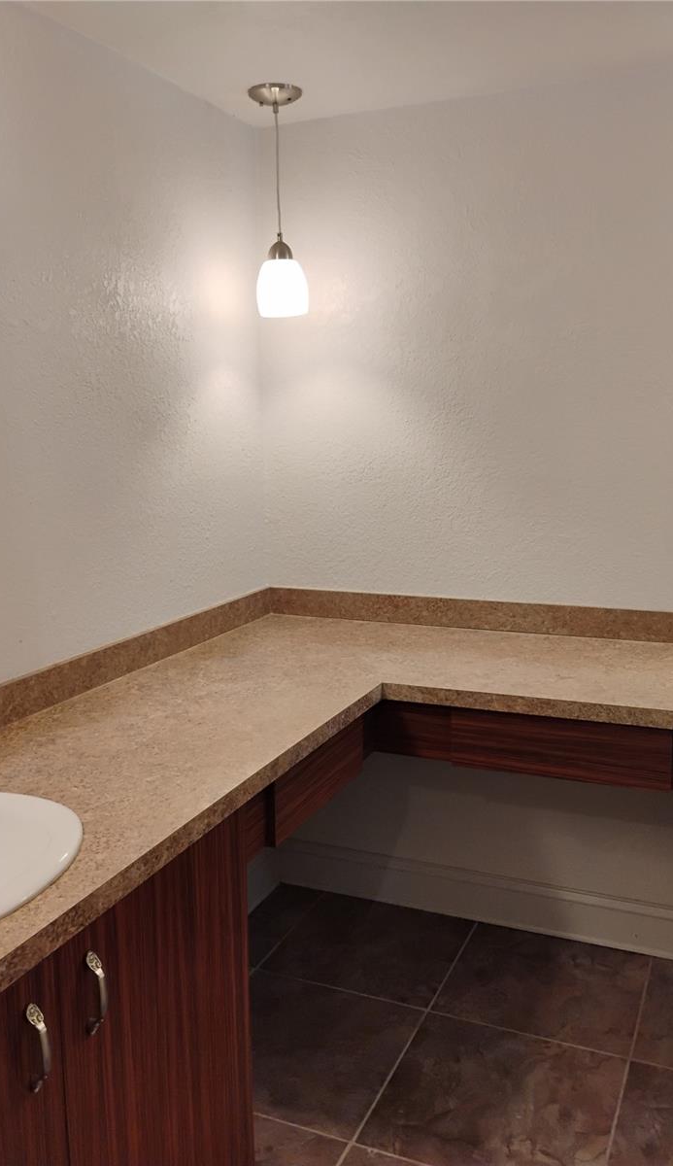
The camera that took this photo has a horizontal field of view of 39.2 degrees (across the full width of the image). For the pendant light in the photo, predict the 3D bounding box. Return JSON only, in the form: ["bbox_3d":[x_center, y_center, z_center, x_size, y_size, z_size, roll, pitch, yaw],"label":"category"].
[{"bbox_3d":[-0.141,-0.924,2.309,0.129,0.518,0.129,-1,9,0],"label":"pendant light"}]

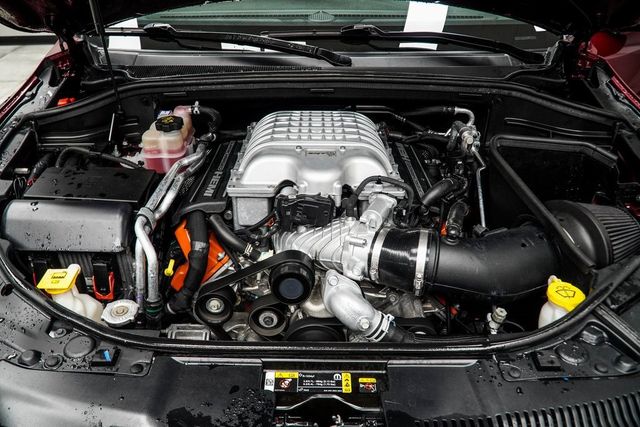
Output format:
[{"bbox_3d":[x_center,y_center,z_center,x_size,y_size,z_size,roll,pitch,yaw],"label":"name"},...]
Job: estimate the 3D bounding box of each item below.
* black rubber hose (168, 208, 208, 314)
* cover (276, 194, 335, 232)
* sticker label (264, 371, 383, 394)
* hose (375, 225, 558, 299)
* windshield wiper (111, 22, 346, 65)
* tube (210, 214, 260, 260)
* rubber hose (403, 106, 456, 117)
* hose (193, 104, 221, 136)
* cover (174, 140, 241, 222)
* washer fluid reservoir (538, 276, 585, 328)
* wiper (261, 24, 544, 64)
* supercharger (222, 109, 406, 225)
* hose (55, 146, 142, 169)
[{"bbox_3d":[-0.252,0.092,0.920,0.060,0.055,0.200,8,69,-5],"label":"black rubber hose"},{"bbox_3d":[-0.032,0.002,1.050,0.120,0.075,0.050,0,24,0],"label":"cover"},{"bbox_3d":[0.003,0.222,0.630,0.152,0.004,0.035,0,38,0],"label":"sticker label"},{"bbox_3d":[0.308,0.102,1.025,0.375,0.122,0.150,2,31,-1],"label":"hose"},{"bbox_3d":[-0.279,-0.493,1.400,0.750,0.060,0.080,8,32,6],"label":"windshield wiper"},{"bbox_3d":[-0.169,0.048,0.950,0.135,0.030,0.032,40,42,12],"label":"tube"},{"bbox_3d":[0.312,-0.291,1.370,0.155,0.024,0.025,-7,30,0],"label":"rubber hose"},{"bbox_3d":[-0.293,-0.244,1.260,0.074,0.068,0.060,0,30,0],"label":"hose"},{"bbox_3d":[-0.273,-0.093,1.240,0.125,0.068,0.400,-6,28,3],"label":"cover"},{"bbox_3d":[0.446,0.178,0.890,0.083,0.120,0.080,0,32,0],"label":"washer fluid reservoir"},{"bbox_3d":[0.247,-0.505,1.440,0.850,0.060,0.070,5,30,-1],"label":"wiper"},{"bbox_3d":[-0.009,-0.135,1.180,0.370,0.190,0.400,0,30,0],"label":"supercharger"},{"bbox_3d":[-0.521,-0.130,1.130,0.200,0.042,0.040,8,32,4],"label":"hose"}]

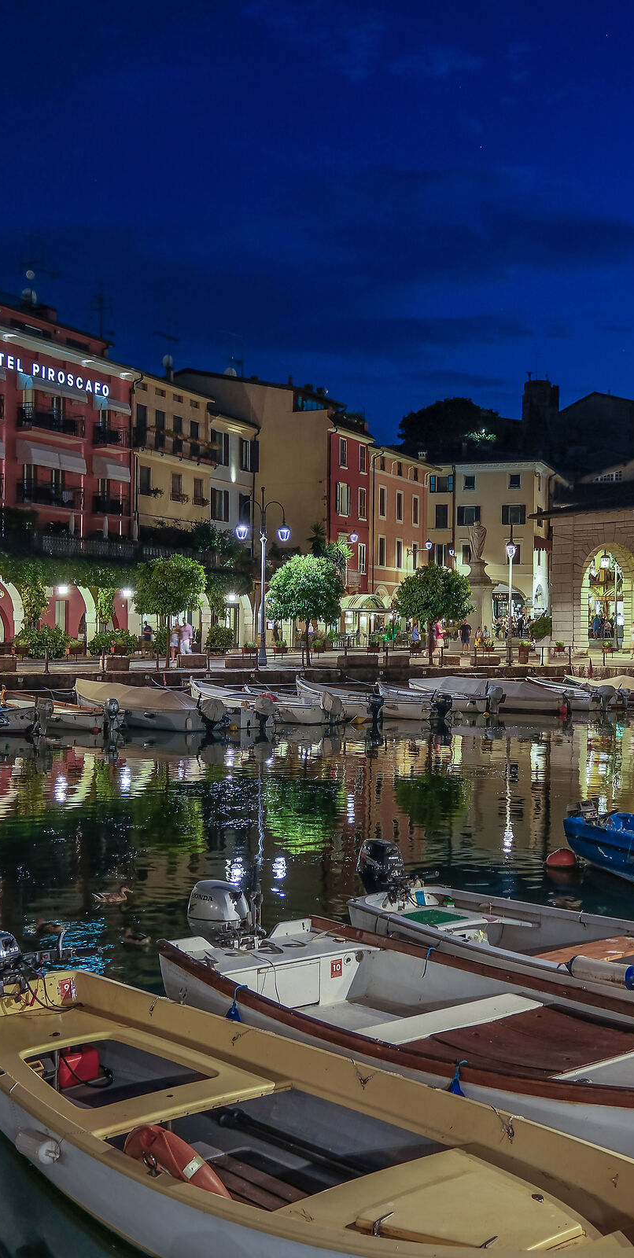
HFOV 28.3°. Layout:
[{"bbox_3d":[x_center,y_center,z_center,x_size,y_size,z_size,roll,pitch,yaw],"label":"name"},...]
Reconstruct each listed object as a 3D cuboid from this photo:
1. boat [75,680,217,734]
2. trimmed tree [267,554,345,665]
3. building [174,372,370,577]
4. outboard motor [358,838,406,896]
[{"bbox_3d":[-5.005,2.207,35.435,5.604,1.211,1.700,1,0,42],"label":"boat"},{"bbox_3d":[-0.360,-0.675,47.200,2.900,4.300,2.900,1,0,0],"label":"trimmed tree"},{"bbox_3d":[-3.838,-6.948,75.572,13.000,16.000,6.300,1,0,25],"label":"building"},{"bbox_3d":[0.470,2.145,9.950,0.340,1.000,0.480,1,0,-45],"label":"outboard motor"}]

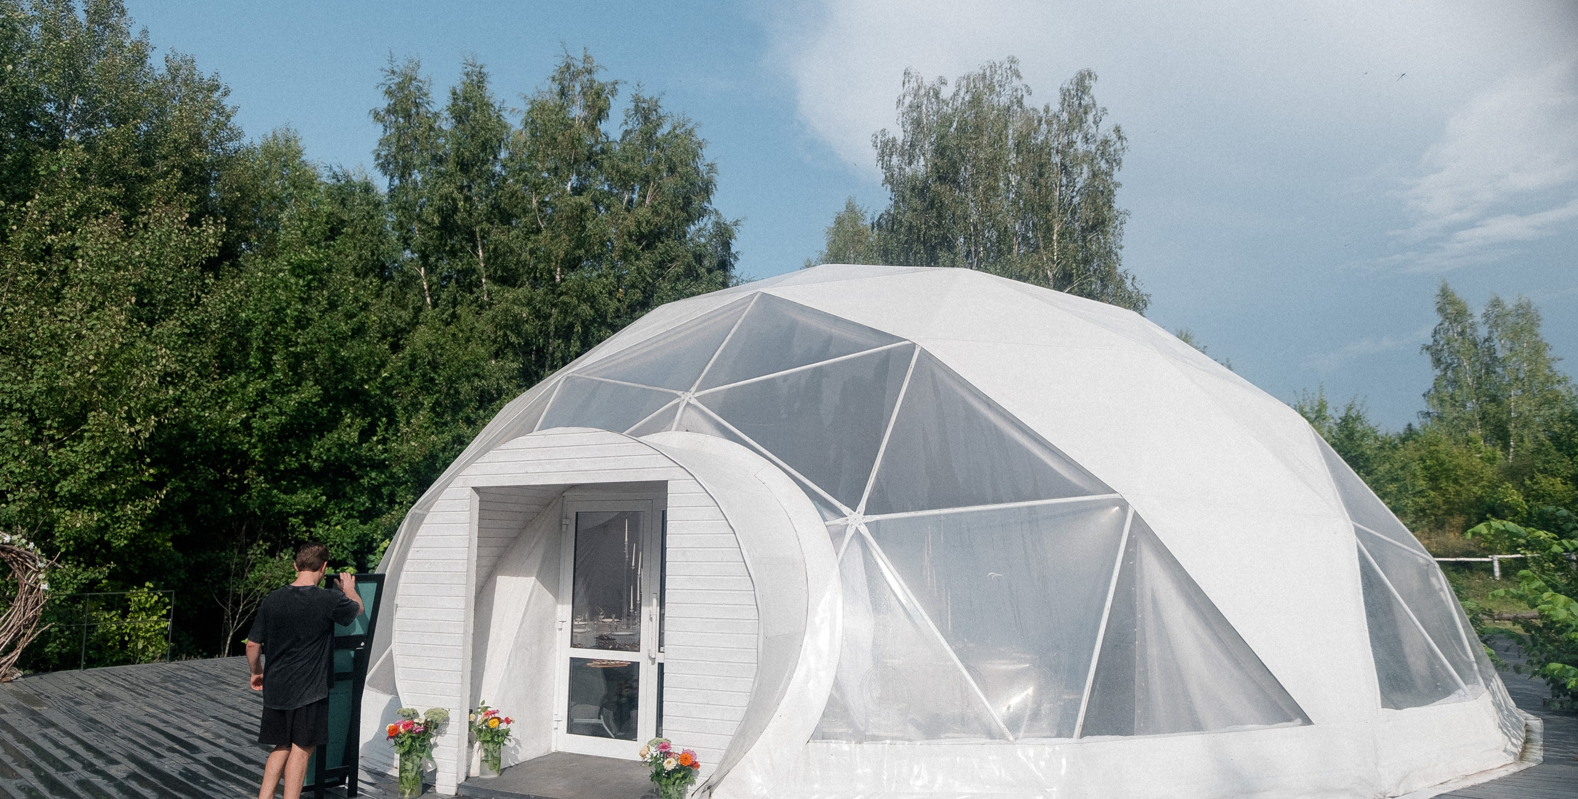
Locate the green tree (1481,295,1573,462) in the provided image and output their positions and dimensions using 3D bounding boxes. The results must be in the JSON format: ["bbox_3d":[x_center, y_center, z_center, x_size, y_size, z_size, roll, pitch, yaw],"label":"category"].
[{"bbox_3d":[42.914,1.912,50.321,4.400,16.150,4.400,-8,-12,40],"label":"green tree"}]

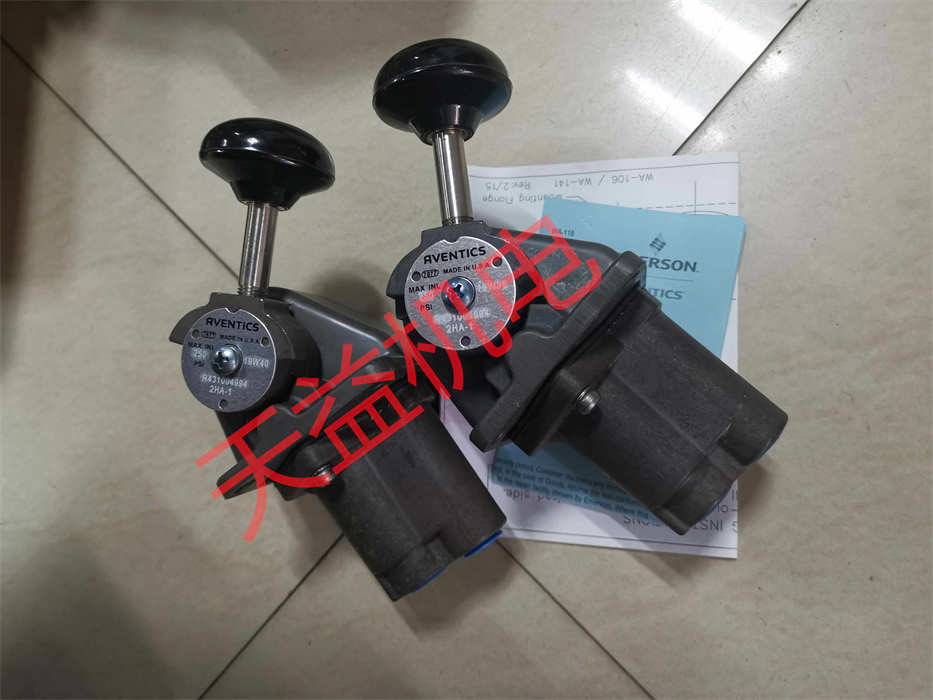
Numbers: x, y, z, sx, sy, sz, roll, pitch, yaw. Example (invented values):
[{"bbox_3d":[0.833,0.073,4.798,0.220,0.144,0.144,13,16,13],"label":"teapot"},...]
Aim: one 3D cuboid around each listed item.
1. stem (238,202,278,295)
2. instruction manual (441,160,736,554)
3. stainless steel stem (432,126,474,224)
[{"bbox_3d":[-0.070,-0.034,0.234,0.010,0.010,0.030,7,90,0],"label":"stem"},{"bbox_3d":[0.064,-0.003,0.387,0.162,0.006,0.214,1,82,17],"label":"instruction manual"},{"bbox_3d":[-0.004,-0.054,0.218,0.010,0.010,0.030,-7,90,0],"label":"stainless steel stem"}]

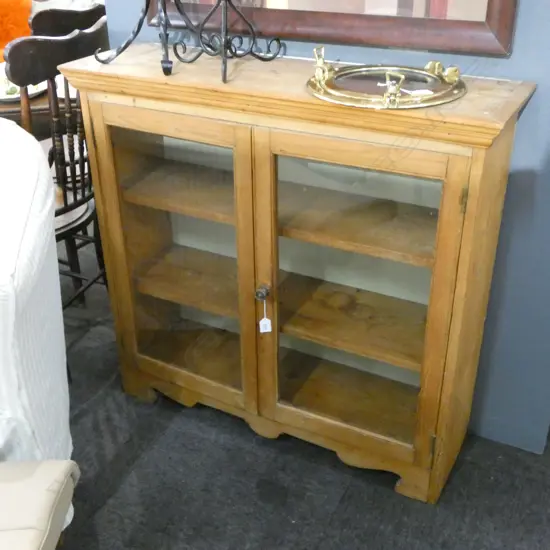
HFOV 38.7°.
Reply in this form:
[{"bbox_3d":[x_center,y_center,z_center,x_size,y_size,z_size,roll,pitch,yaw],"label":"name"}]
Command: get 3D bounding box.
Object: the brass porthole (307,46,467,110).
[{"bbox_3d":[0.256,-0.451,1.713,0.345,0.085,0.340,0,30,0],"label":"brass porthole"}]

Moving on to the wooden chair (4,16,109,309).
[{"bbox_3d":[-0.792,-0.306,2.571,0.530,1.060,0.470,11,32,19],"label":"wooden chair"}]

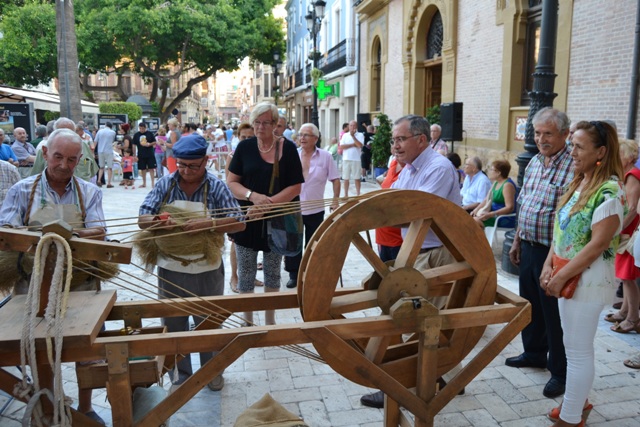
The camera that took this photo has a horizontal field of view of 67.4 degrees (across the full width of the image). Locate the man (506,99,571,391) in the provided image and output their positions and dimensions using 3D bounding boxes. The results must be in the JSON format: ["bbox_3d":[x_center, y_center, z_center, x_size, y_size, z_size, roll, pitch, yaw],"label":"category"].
[{"bbox_3d":[1.437,0.226,3.073,0.330,1.735,0.500,-9,14,-41],"label":"man"}]

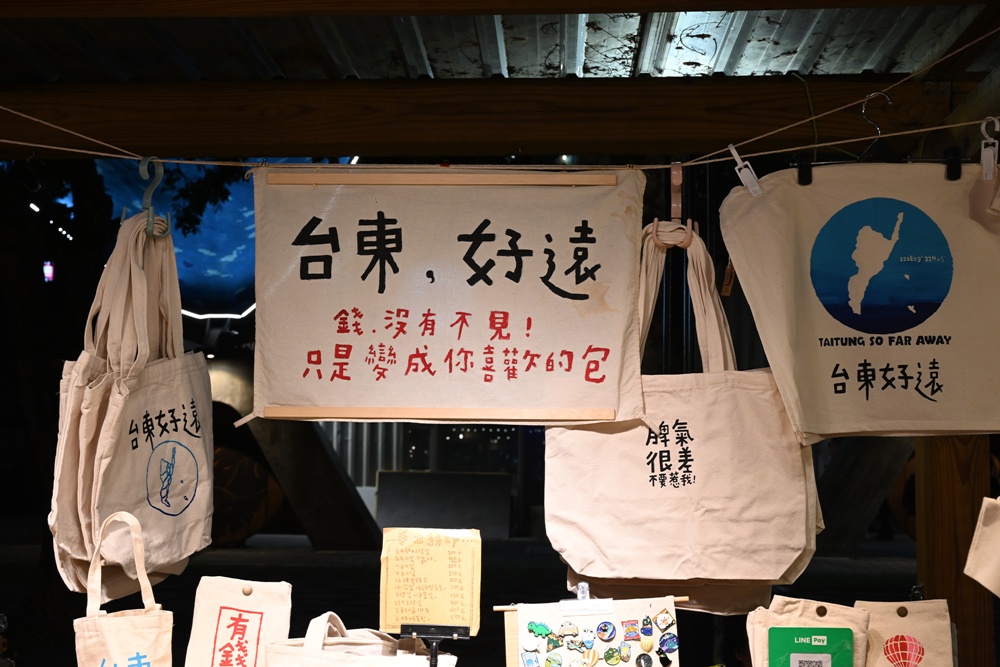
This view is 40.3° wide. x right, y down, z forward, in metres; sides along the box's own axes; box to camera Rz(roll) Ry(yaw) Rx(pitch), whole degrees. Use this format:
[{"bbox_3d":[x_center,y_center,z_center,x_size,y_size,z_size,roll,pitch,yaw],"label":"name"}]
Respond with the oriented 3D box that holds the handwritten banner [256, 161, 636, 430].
[{"bbox_3d":[-0.082,-0.061,2.200,0.635,0.409,0.030,0,-3,1],"label":"handwritten banner"}]

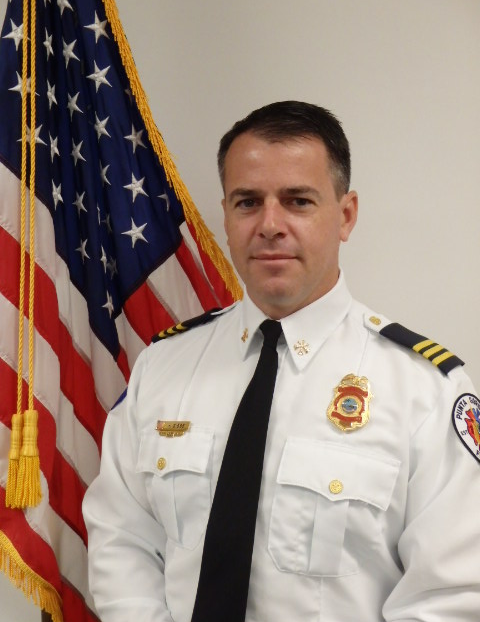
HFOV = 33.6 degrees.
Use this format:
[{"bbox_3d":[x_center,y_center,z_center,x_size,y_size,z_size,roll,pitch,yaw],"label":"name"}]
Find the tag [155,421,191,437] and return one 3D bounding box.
[{"bbox_3d":[-0.085,0.149,1.000,0.059,0.020,0.006,3,-10,40],"label":"tag"}]

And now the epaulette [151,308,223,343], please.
[{"bbox_3d":[-0.071,0.021,1.080,0.094,0.023,0.053,-27,-16,22],"label":"epaulette"}]

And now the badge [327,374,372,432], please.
[{"bbox_3d":[0.123,0.103,0.895,0.050,0.067,0.010,2,-12,18],"label":"badge"}]

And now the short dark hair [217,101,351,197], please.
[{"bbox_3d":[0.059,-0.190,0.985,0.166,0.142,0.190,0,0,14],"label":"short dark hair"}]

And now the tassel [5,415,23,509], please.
[{"bbox_3d":[-0.332,0.221,1.170,0.031,0.138,0.030,0,0,0],"label":"tassel"}]

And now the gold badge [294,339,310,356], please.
[{"bbox_3d":[0.073,0.043,0.925,0.019,0.019,0.005,2,-15,12],"label":"gold badge"}]

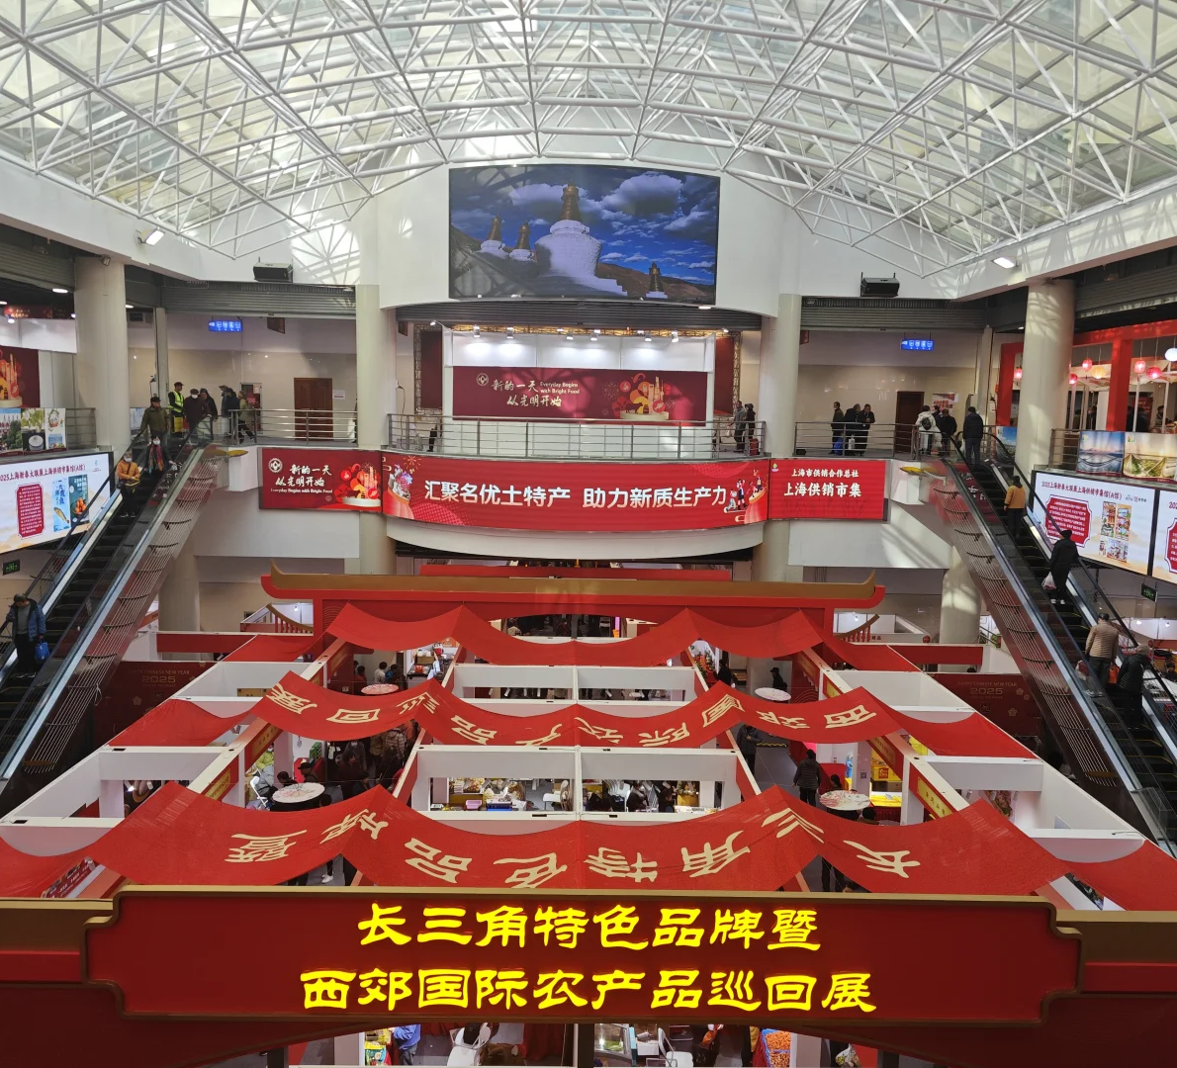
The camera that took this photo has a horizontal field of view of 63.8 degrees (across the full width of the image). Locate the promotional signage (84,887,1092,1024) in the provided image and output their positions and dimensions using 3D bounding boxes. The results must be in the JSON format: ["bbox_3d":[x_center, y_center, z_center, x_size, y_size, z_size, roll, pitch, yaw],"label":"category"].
[{"bbox_3d":[-0.018,4.011,9.097,9.450,1.320,0.250,1,7,-1],"label":"promotional signage"}]

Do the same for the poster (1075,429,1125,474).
[{"bbox_3d":[12.502,-1.974,23.131,0.050,1.030,1.900,1,7,-1],"label":"poster"}]

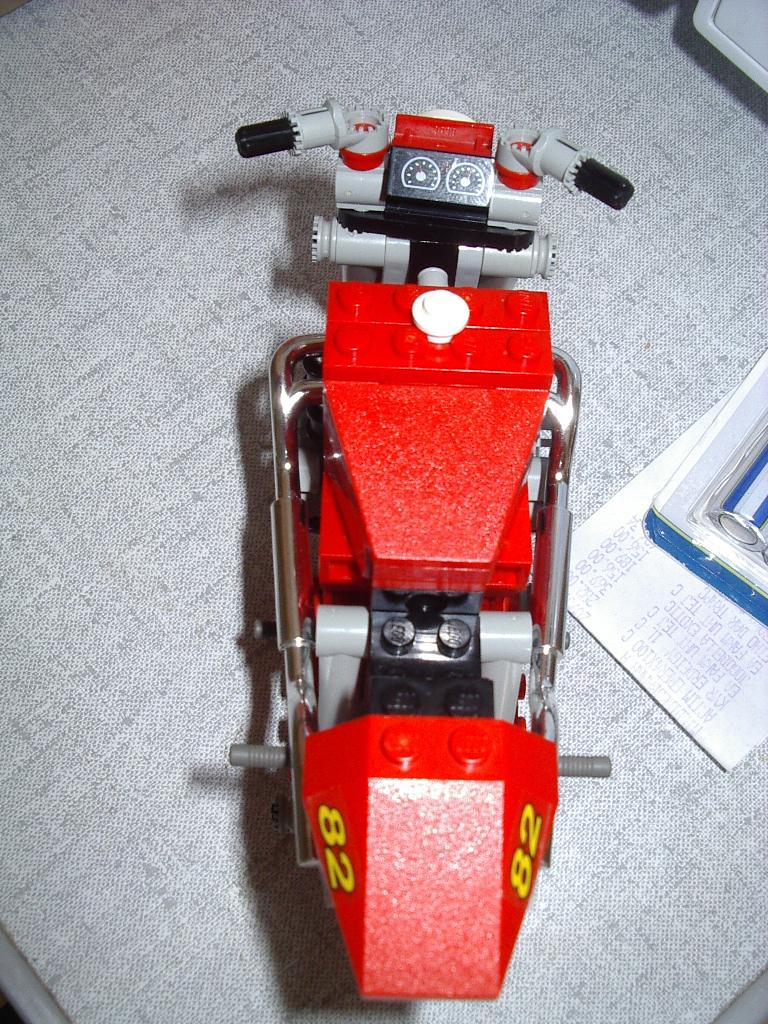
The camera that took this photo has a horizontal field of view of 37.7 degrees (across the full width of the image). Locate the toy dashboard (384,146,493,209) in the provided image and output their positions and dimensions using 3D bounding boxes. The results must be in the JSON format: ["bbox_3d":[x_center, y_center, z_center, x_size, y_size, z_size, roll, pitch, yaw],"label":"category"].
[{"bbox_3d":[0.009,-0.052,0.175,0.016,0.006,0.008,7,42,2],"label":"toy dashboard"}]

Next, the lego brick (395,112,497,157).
[{"bbox_3d":[0.010,-0.059,0.182,0.016,0.007,0.008,7,58,2],"label":"lego brick"}]

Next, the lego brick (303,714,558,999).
[{"bbox_3d":[0.006,0.042,0.137,0.032,0.011,0.032,2,58,-1],"label":"lego brick"}]

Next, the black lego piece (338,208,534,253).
[{"bbox_3d":[0.008,-0.049,0.183,0.032,0.004,0.008,7,58,2],"label":"black lego piece"}]

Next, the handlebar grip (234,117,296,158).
[{"bbox_3d":[-0.018,-0.055,0.165,0.010,0.005,0.005,-17,60,-13],"label":"handlebar grip"}]

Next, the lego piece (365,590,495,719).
[{"bbox_3d":[0.006,0.020,0.156,0.017,0.011,0.023,2,58,-1],"label":"lego piece"}]

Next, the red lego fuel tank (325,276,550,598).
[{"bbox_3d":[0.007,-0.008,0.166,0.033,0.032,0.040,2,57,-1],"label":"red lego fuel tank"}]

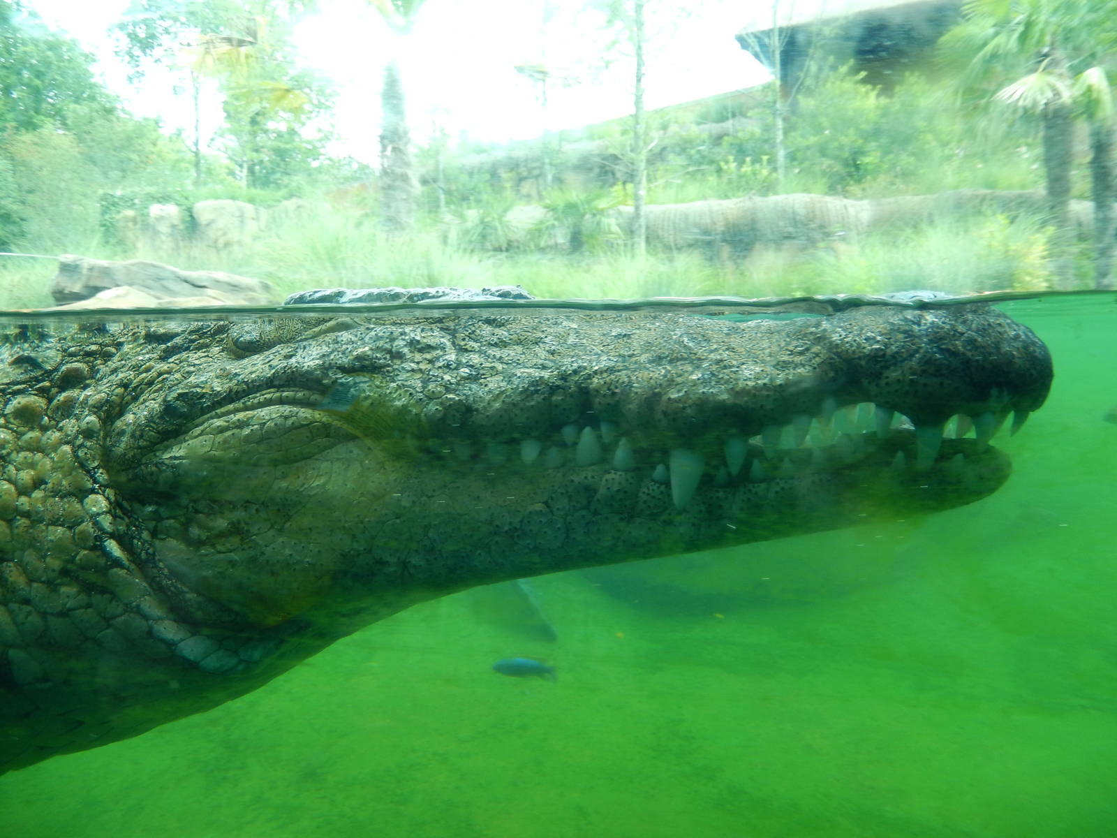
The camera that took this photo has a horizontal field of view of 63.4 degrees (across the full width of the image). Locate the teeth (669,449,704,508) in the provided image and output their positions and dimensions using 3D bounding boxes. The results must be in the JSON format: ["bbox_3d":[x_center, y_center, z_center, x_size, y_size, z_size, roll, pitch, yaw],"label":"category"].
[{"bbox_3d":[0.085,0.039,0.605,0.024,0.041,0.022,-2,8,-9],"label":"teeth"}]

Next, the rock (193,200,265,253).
[{"bbox_3d":[-4.545,-2.662,12.500,1.030,0.740,0.750,-2,8,-11],"label":"rock"}]

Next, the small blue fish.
[{"bbox_3d":[-0.051,0.374,1.350,0.094,0.036,0.018,-1,7,-3],"label":"small blue fish"}]

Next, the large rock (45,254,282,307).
[{"bbox_3d":[-3.409,-1.187,7.800,1.950,0.460,0.950,-2,8,-6],"label":"large rock"}]

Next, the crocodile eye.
[{"bbox_3d":[-0.172,-0.053,0.585,0.084,0.028,0.032,-2,8,-11],"label":"crocodile eye"}]

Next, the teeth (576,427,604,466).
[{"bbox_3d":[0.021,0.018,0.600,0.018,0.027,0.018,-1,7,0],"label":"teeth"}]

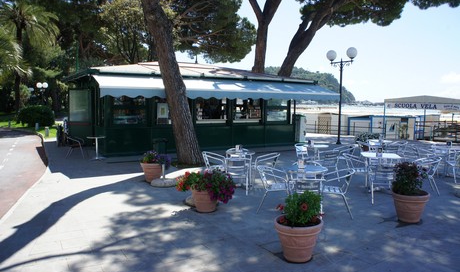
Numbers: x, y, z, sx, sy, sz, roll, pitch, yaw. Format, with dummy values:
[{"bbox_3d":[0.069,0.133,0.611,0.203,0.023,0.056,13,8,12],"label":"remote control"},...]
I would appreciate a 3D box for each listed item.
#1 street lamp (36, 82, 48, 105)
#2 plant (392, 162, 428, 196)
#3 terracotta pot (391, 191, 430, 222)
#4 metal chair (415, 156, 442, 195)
[{"bbox_3d":[-19.369,-3.428,35.837,1.500,4.185,0.480,3,6,28],"label":"street lamp"},{"bbox_3d":[2.777,0.650,5.349,0.530,0.500,0.500,3,6,28],"label":"plant"},{"bbox_3d":[2.807,1.086,5.368,0.508,0.439,0.508,0,5,0],"label":"terracotta pot"},{"bbox_3d":[3.911,0.787,7.023,0.560,0.735,0.550,2,5,18],"label":"metal chair"}]

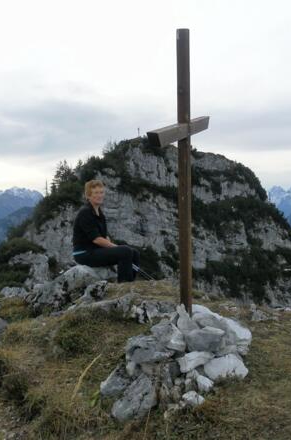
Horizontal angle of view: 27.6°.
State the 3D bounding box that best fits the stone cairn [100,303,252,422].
[{"bbox_3d":[0.195,0.860,3.820,0.930,0.580,0.850,0,1,0],"label":"stone cairn"}]

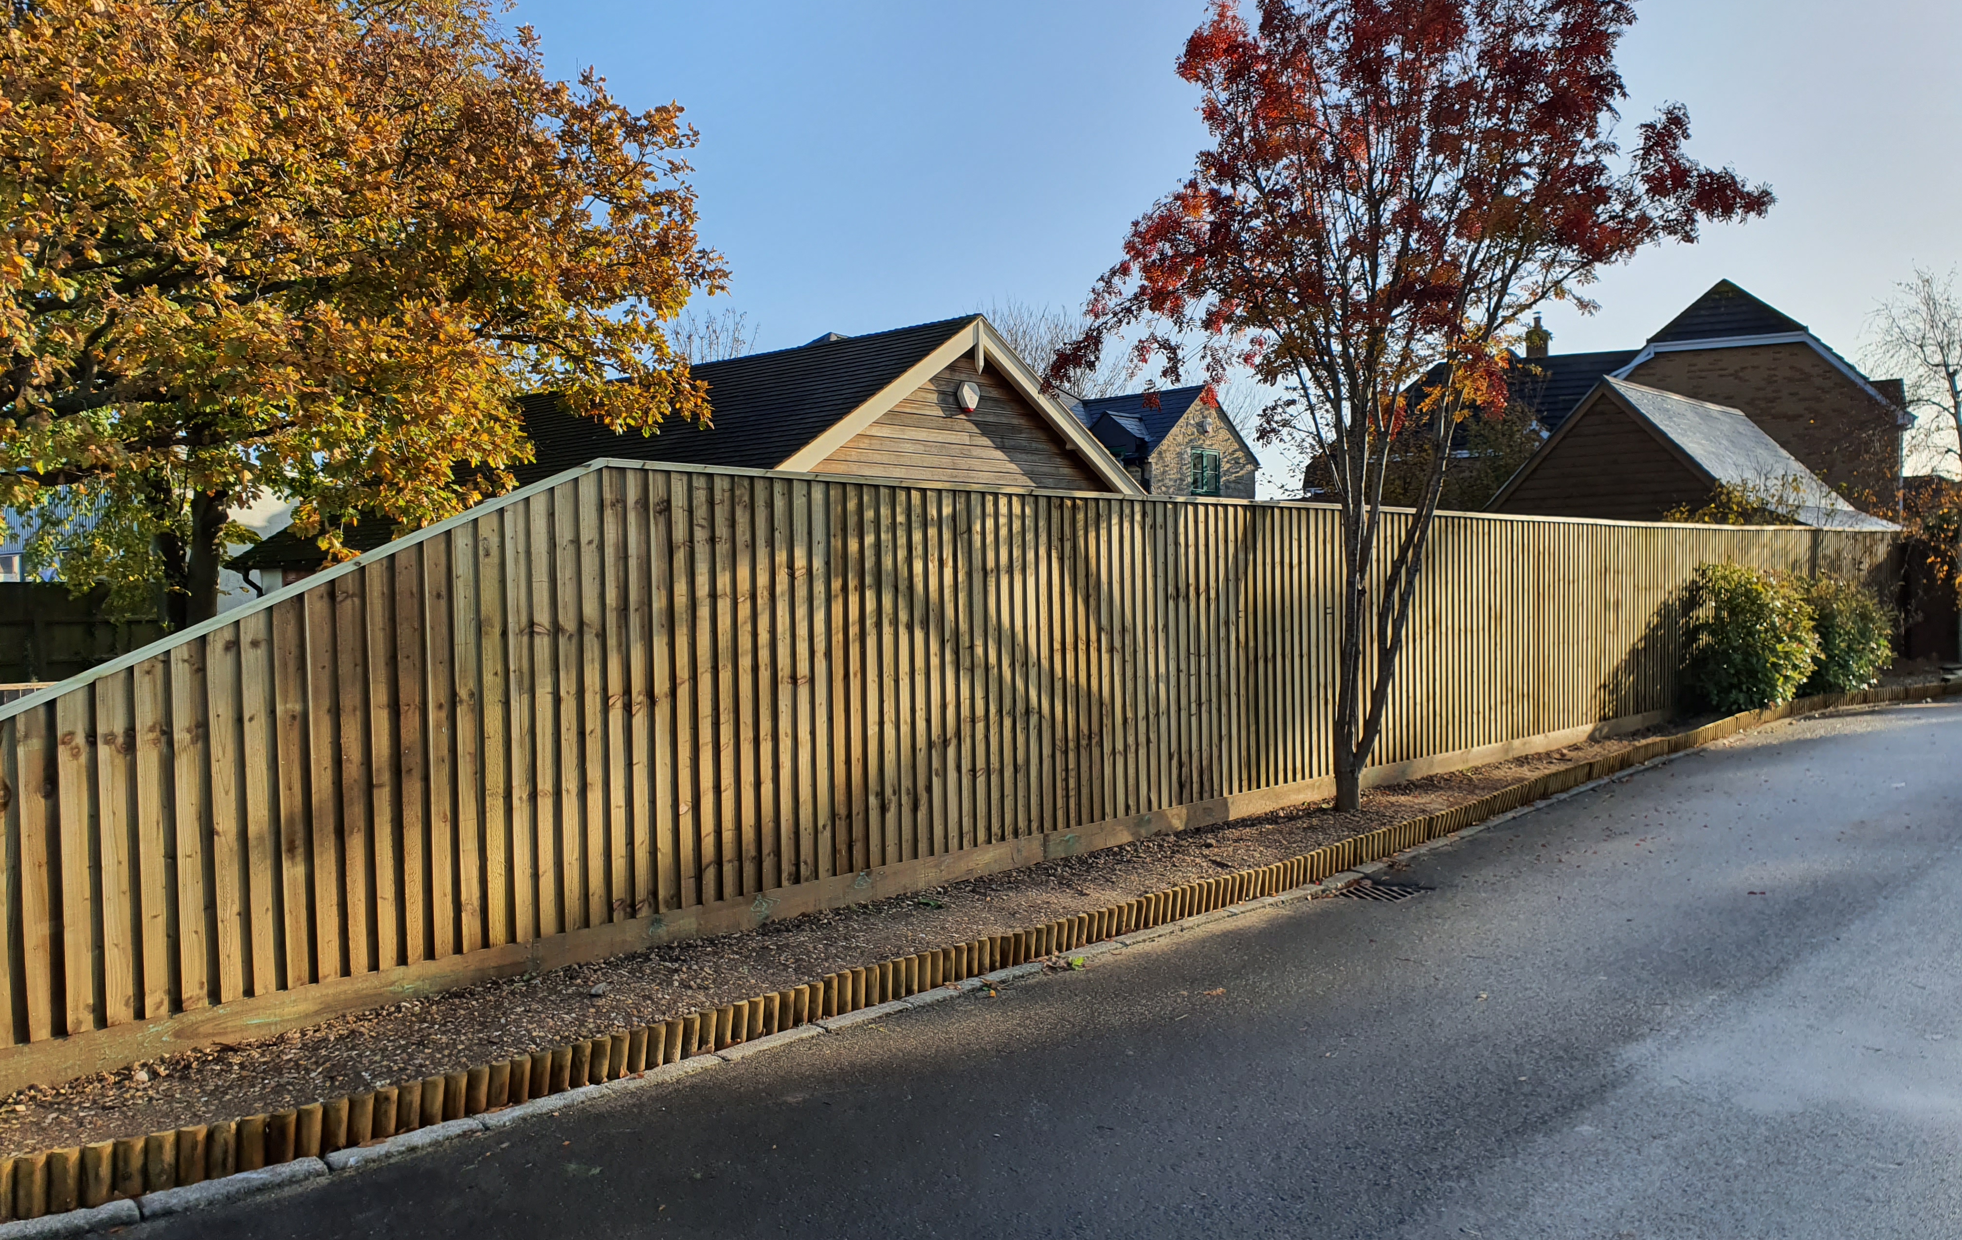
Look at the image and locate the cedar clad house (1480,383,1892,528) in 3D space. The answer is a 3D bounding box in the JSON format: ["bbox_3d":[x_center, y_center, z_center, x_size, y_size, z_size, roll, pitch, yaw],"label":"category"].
[{"bbox_3d":[10.649,-1.158,22.264,4.700,4.380,6.200,1,2,43],"label":"cedar clad house"}]

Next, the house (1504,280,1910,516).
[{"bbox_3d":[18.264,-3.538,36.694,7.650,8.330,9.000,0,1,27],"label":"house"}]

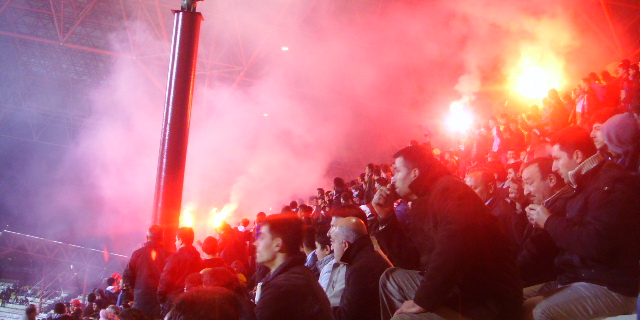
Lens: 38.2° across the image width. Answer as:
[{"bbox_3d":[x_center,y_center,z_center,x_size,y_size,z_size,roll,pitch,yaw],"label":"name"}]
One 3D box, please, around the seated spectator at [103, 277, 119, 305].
[{"bbox_3d":[-3.853,2.694,17.000,0.600,1.150,0.500,-3,-11,45],"label":"seated spectator"}]

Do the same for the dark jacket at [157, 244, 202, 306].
[{"bbox_3d":[-1.494,1.269,9.900,0.520,0.720,0.350,9,-9,-33],"label":"dark jacket"}]

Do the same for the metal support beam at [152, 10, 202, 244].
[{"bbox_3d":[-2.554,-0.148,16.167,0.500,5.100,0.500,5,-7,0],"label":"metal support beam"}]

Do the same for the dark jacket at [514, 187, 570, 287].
[{"bbox_3d":[1.109,0.365,4.300,0.480,0.560,0.520,4,-7,1],"label":"dark jacket"}]

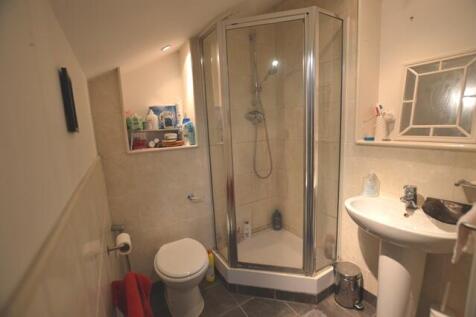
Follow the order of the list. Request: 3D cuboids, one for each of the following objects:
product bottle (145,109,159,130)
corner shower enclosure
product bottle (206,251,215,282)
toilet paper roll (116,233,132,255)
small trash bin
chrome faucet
[{"bbox_3d":[-0.665,-0.295,1.524,0.083,0.158,0.055,-7,9,-30],"label":"product bottle"},{"bbox_3d":[0.297,-0.076,1.746,1.039,1.822,0.723,0,8,15],"label":"corner shower enclosure"},{"bbox_3d":[-0.236,0.939,1.726,0.062,0.268,0.055,-7,9,-30],"label":"product bottle"},{"bbox_3d":[-0.767,0.564,1.336,0.093,0.093,0.115,-7,9,-30],"label":"toilet paper roll"},{"bbox_3d":[0.823,0.942,1.460,0.170,0.245,0.188,-7,9,-30],"label":"small trash bin"},{"bbox_3d":[0.926,0.216,1.079,0.100,0.125,0.052,-7,9,-30],"label":"chrome faucet"}]

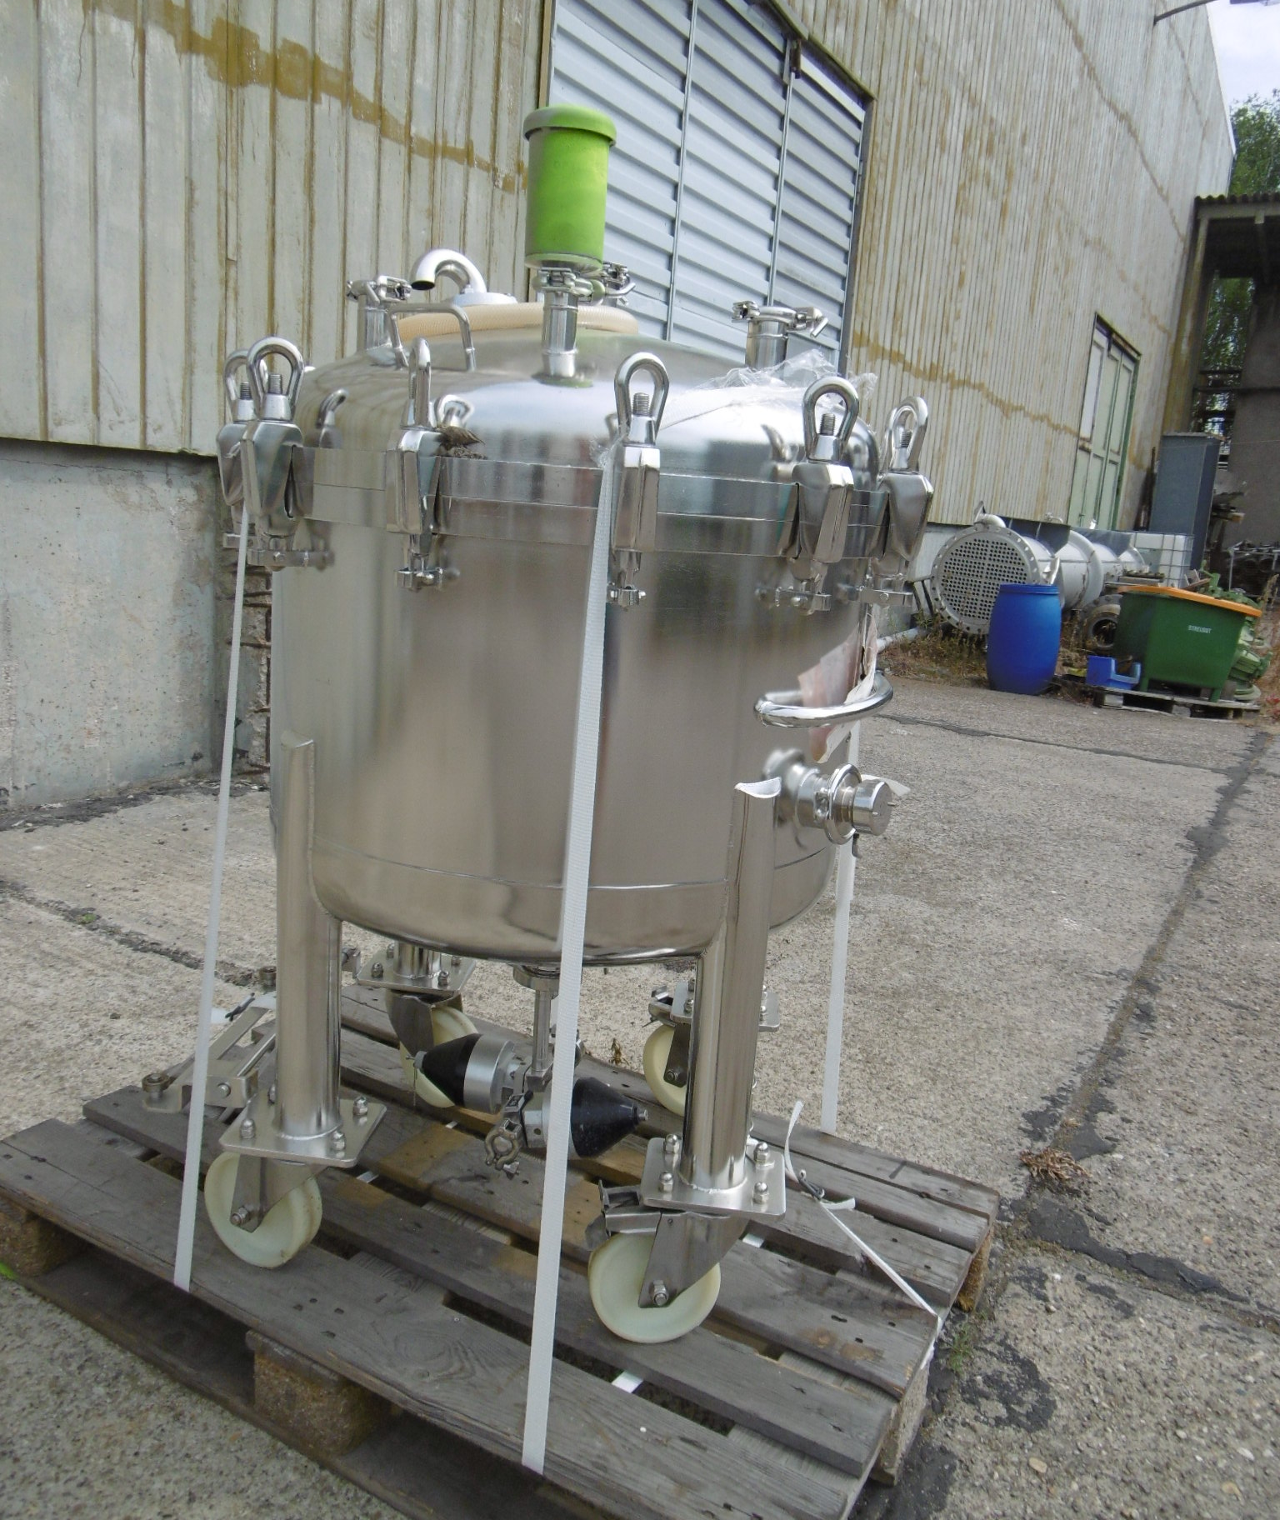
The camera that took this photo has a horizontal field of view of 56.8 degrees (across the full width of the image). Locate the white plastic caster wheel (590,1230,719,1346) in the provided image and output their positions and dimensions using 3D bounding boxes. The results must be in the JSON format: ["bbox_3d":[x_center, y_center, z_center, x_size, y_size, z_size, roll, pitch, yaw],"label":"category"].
[{"bbox_3d":[0.017,0.585,1.341,0.148,0.148,0.044,3,11,-7],"label":"white plastic caster wheel"}]

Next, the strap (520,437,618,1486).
[{"bbox_3d":[-0.069,0.214,1.130,0.021,1.009,0.012,5,6,7],"label":"strap"}]

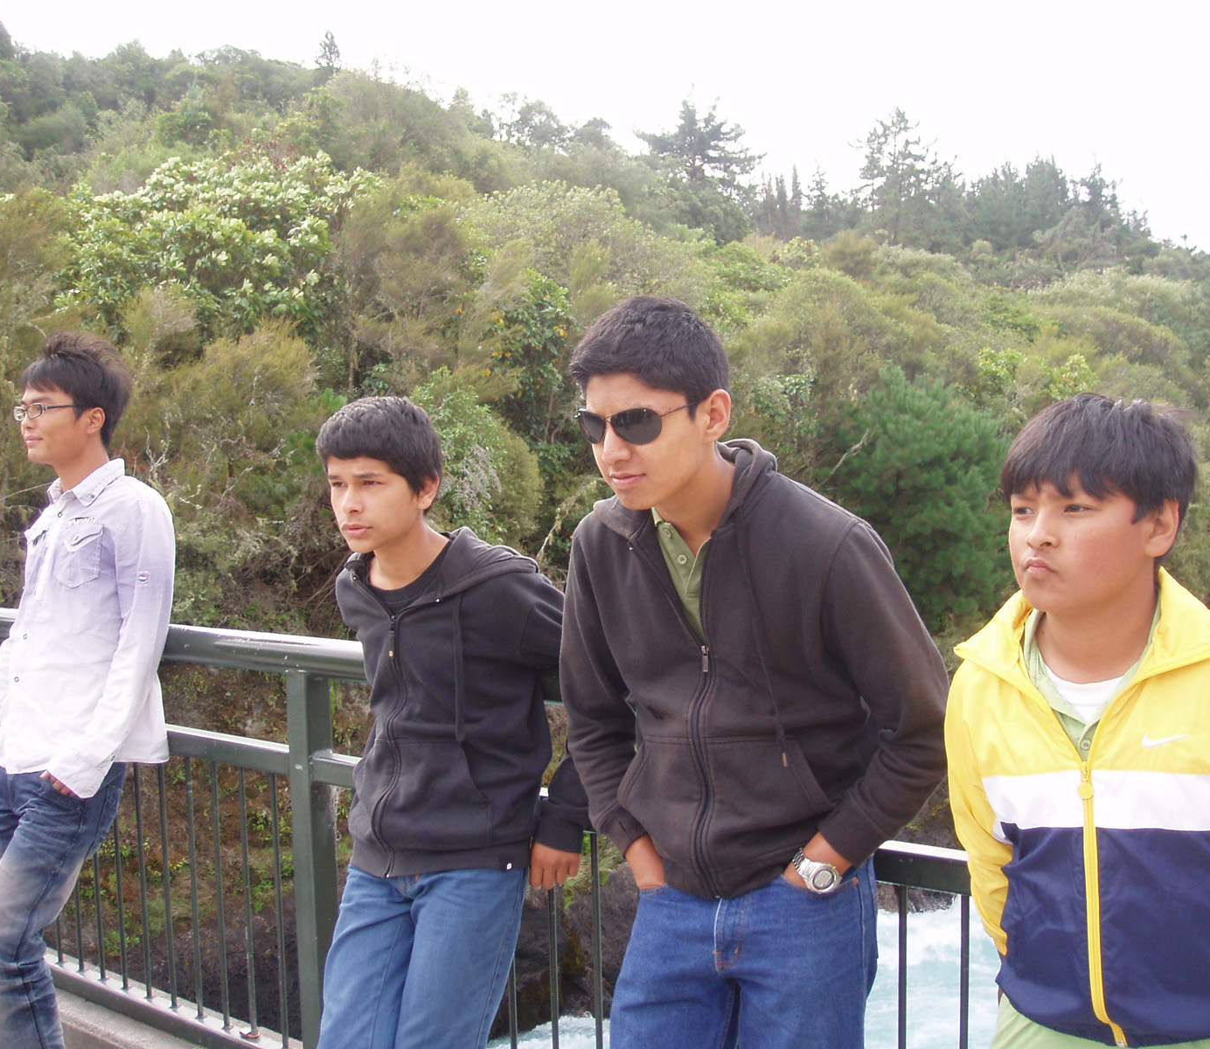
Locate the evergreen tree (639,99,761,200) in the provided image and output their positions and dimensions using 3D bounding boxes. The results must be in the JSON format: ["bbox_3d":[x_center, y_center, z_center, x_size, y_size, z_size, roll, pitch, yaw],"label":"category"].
[{"bbox_3d":[6.810,-26.510,101.370,8.590,8.440,8.590,-1,6,4],"label":"evergreen tree"}]

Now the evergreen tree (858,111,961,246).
[{"bbox_3d":[24.390,-27.870,114.140,8.210,11.320,8.210,0,6,12],"label":"evergreen tree"}]

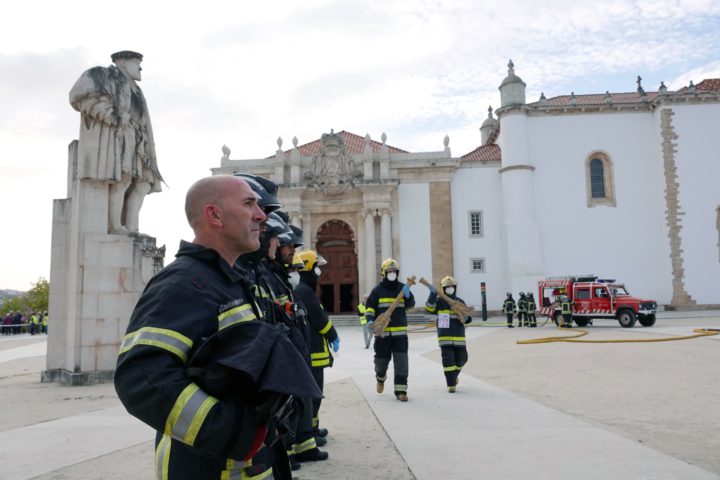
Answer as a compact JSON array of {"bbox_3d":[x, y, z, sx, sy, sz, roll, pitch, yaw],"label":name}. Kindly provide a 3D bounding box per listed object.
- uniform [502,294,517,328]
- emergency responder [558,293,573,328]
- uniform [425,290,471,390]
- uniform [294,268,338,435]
[{"bbox_3d":[7.281,3.473,26.300,0.640,1.680,0.380,-2,-7,6],"label":"uniform"},{"bbox_3d":[9.839,3.349,25.755,0.600,1.640,0.460,-5,-8,30],"label":"emergency responder"},{"bbox_3d":[1.239,1.404,7.602,0.640,1.400,0.480,-1,-7,0],"label":"uniform"},{"bbox_3d":[-0.430,1.062,5.100,0.440,1.560,0.550,0,-7,-6],"label":"uniform"}]

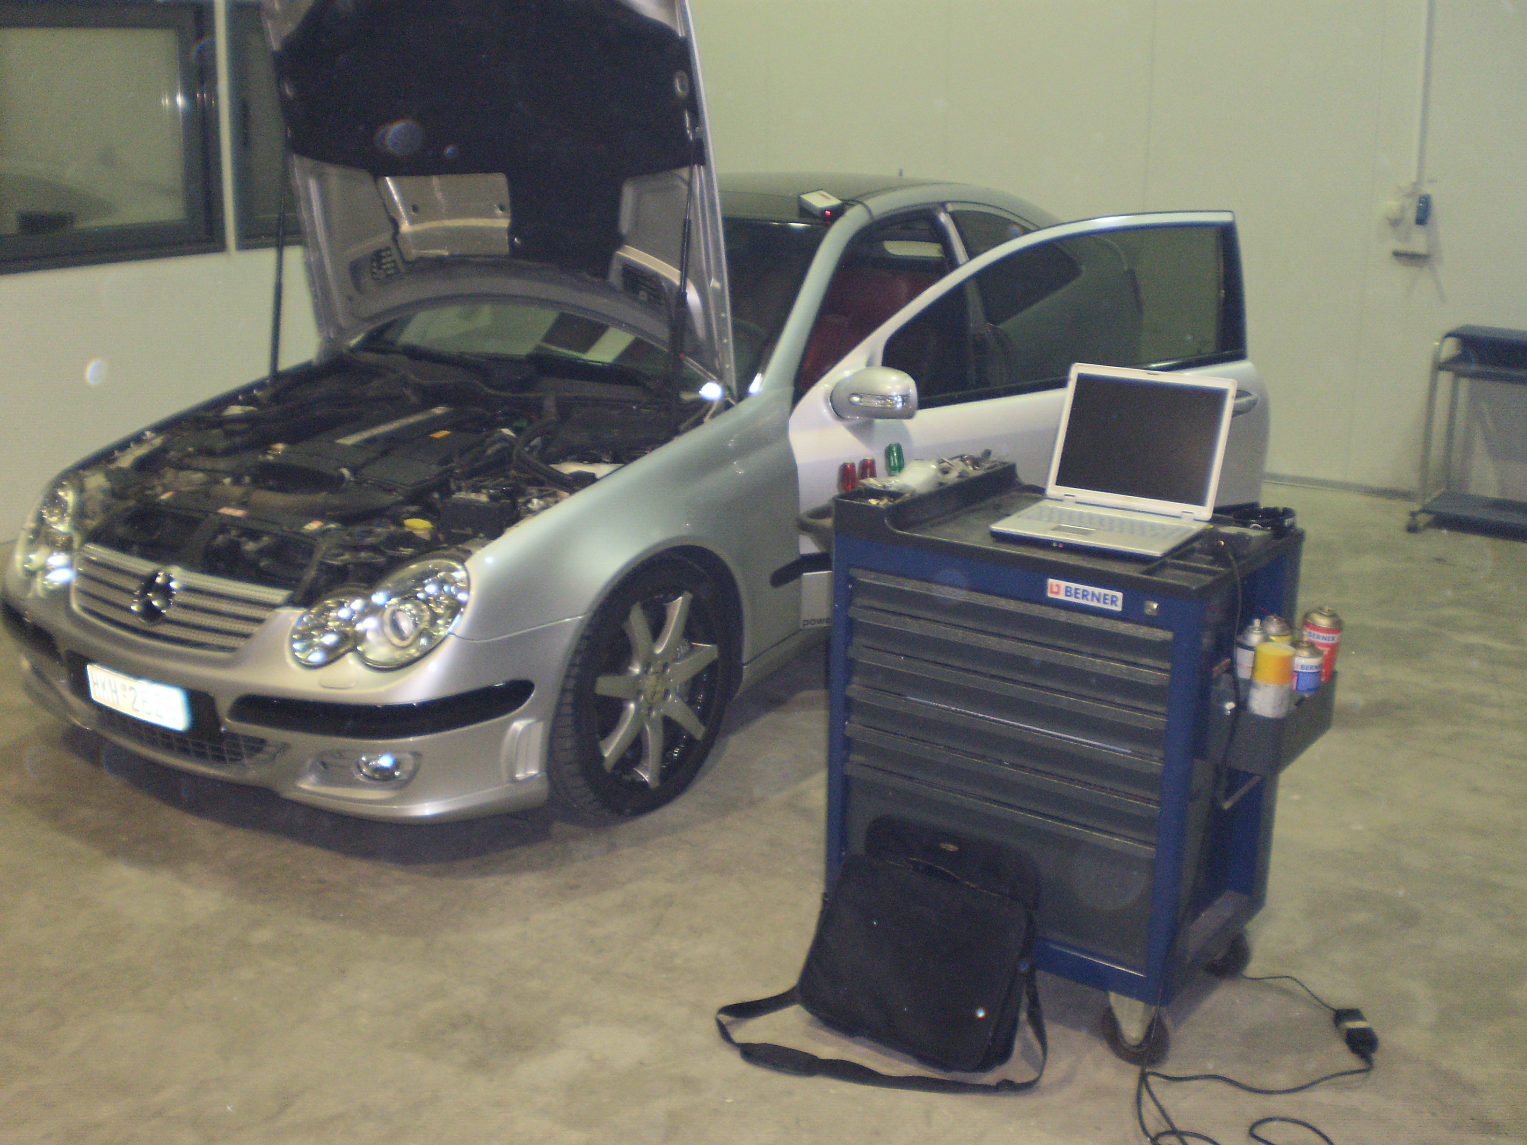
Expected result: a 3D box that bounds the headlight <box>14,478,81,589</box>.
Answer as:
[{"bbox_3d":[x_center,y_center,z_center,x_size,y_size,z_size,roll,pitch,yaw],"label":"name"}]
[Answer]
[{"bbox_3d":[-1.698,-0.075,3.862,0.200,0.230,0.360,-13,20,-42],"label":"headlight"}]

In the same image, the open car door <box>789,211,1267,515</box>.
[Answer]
[{"bbox_3d":[0.709,-0.417,4.281,1.300,1.100,0.310,-2,15,-8],"label":"open car door"}]

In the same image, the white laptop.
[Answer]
[{"bbox_3d":[0.613,-0.193,2.757,0.325,0.287,0.377,11,18,34],"label":"white laptop"}]

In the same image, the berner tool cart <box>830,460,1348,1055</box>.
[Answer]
[{"bbox_3d":[0.564,0.324,2.870,0.780,0.926,0.480,11,18,36],"label":"berner tool cart"}]

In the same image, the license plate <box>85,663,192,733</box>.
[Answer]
[{"bbox_3d":[-1.364,0.270,3.454,0.350,0.090,0.020,9,17,30],"label":"license plate"}]

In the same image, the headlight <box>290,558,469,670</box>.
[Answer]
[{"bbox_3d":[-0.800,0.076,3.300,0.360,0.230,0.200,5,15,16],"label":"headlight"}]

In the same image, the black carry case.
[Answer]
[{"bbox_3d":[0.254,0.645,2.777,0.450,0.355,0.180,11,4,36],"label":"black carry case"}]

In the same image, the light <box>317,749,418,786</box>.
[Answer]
[{"bbox_3d":[-0.809,0.400,3.283,0.210,0.075,0.080,3,15,11],"label":"light"}]

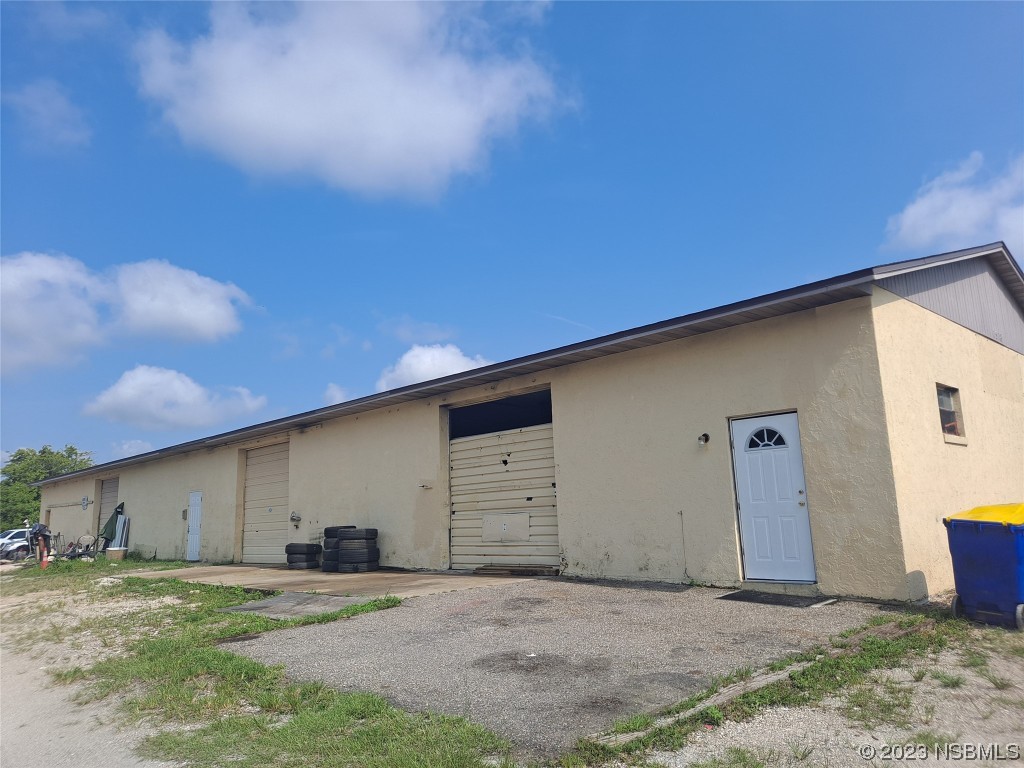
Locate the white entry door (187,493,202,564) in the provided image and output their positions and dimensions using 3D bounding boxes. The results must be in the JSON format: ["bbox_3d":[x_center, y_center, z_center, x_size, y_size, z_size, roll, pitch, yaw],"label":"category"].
[{"bbox_3d":[-9.816,4.430,22.966,0.080,2.069,0.960,8,-14,-43],"label":"white entry door"}]

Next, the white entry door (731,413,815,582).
[{"bbox_3d":[3.310,1.433,9.365,0.080,2.040,0.918,8,-14,-43],"label":"white entry door"}]

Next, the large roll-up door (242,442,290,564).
[{"bbox_3d":[-6.431,3.205,19.734,0.090,3.087,3.082,8,-14,-43],"label":"large roll-up door"}]

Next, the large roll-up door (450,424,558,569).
[{"bbox_3d":[-0.122,2.054,13.148,0.090,2.430,2.963,8,-14,-43],"label":"large roll-up door"}]

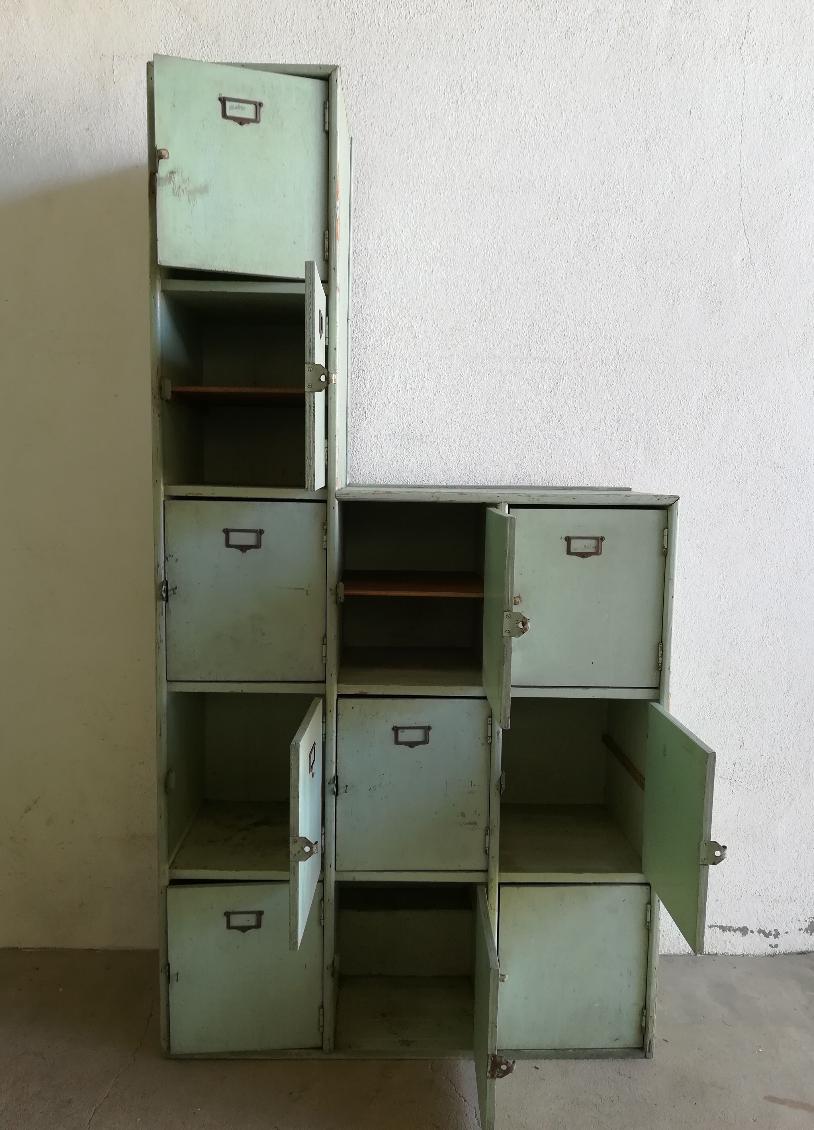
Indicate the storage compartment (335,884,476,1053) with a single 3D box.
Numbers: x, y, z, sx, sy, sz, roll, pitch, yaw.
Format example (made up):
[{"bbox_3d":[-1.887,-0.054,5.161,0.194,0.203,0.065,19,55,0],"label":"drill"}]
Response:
[{"bbox_3d":[0.003,0.899,2.151,0.348,0.407,0.412,1,6,-1],"label":"storage compartment"}]

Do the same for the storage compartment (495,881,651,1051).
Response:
[{"bbox_3d":[0.376,0.905,2.158,0.344,0.407,0.412,1,6,-1],"label":"storage compartment"}]

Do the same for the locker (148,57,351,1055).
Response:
[{"bbox_3d":[-0.353,0.037,2.055,0.396,2.176,0.436,1,6,-1],"label":"locker"}]

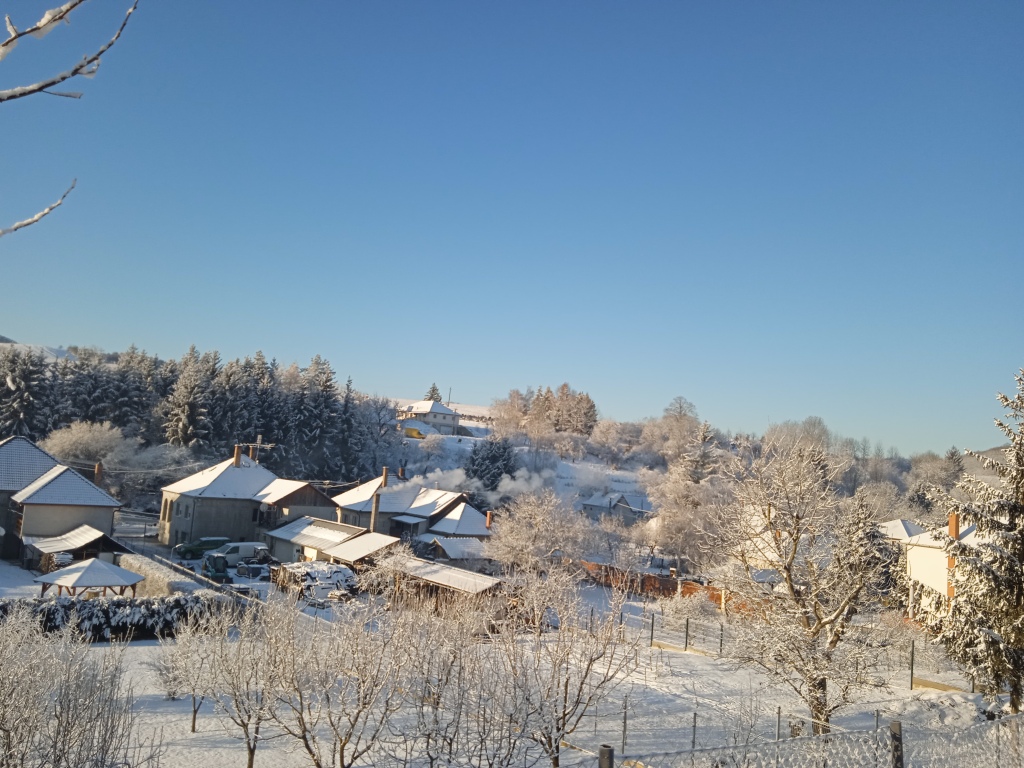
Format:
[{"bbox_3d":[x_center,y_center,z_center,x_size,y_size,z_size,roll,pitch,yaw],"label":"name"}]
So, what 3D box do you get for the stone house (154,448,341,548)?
[{"bbox_3d":[-26.164,11.406,82.171,12.600,9.500,14.000,8,-7,-41],"label":"stone house"}]

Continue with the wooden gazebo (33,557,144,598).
[{"bbox_3d":[-23.437,11.303,45.858,5.500,3.300,4.900,6,-6,-27],"label":"wooden gazebo"}]

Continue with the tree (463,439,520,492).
[{"bbox_3d":[-2.941,11.643,117.000,7.670,8.580,7.670,3,-4,0],"label":"tree"}]

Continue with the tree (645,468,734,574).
[{"bbox_3d":[17.572,13.612,82.000,8.640,10.490,8.640,3,-5,13],"label":"tree"}]

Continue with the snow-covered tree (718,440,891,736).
[{"bbox_3d":[7.579,5.047,22.500,4.740,7.830,4.740,3,-4,0],"label":"snow-covered tree"}]

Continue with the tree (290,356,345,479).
[{"bbox_3d":[-27.993,4.630,118.000,7.440,17.670,7.440,5,-5,-13],"label":"tree"}]

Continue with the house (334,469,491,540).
[{"bbox_3d":[-11.382,13.389,93.000,13.800,7.000,11.500,5,-4,-23],"label":"house"}]

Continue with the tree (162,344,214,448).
[{"bbox_3d":[-48.971,2.188,125.000,6.790,15.690,6.790,6,-5,-21],"label":"tree"}]

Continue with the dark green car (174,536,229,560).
[{"bbox_3d":[-26.847,14.295,72.000,4.600,1.680,1.850,4,-4,-15],"label":"dark green car"}]

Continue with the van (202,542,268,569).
[{"bbox_3d":[-22.982,14.235,69.008,4.600,1.870,1.820,8,-6,-40],"label":"van"}]

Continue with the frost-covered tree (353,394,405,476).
[{"bbox_3d":[-20.786,8.069,130.000,7.920,12.610,7.920,3,-4,0],"label":"frost-covered tree"}]

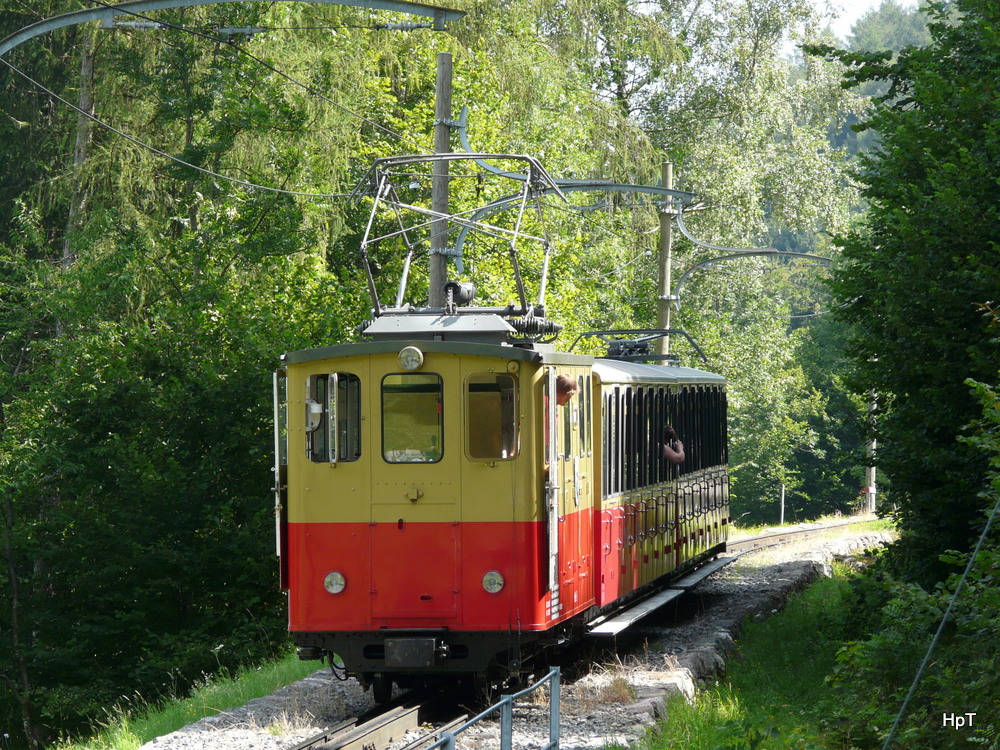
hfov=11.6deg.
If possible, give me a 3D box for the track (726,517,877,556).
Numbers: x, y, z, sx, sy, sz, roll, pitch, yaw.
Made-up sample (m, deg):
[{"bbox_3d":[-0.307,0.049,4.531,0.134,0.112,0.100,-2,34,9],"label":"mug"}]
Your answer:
[{"bbox_3d":[5.252,2.858,86.456,1.515,0.252,17.170,0,0,12],"label":"track"}]

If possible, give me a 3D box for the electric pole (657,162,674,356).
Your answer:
[{"bbox_3d":[2.807,-0.312,84.751,0.222,6.791,0.222,0,-10,9],"label":"electric pole"}]

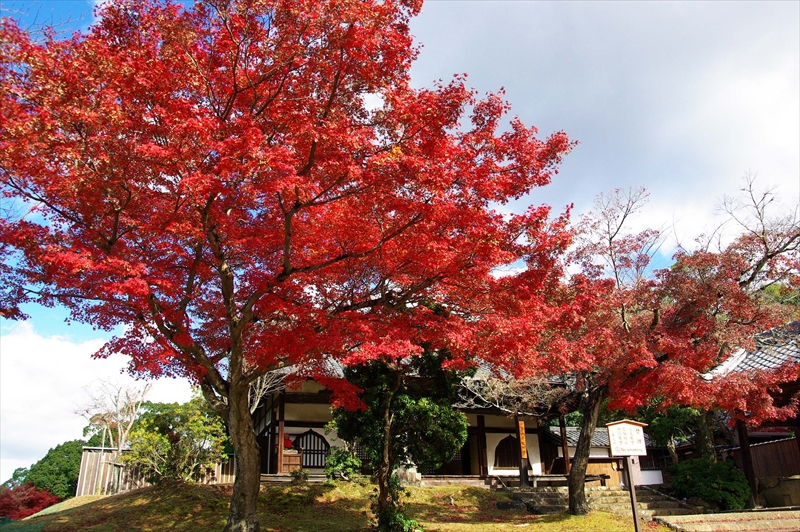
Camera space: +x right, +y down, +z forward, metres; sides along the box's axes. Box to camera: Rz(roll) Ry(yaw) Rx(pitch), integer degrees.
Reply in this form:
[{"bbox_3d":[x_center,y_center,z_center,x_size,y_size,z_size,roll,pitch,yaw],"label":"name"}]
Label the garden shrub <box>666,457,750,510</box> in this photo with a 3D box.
[{"bbox_3d":[9.849,7.000,20.010,2.450,1.506,2.000,-7,-17,20],"label":"garden shrub"}]

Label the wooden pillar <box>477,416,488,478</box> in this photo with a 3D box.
[{"bbox_3d":[3.324,7.172,24.931,0.250,2.370,0.250,2,-16,-9],"label":"wooden pillar"}]

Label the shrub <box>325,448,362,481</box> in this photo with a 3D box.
[{"bbox_3d":[-1.951,7.003,21.946,1.250,1.043,1.150,2,-16,-9],"label":"shrub"}]

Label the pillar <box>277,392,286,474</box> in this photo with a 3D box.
[{"bbox_3d":[-4.475,6.327,23.732,0.200,3.098,0.200,2,-16,-9],"label":"pillar"}]

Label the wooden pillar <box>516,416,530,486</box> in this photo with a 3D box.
[{"bbox_3d":[4.529,6.717,22.862,0.210,2.593,0.210,2,-16,-9],"label":"wooden pillar"}]

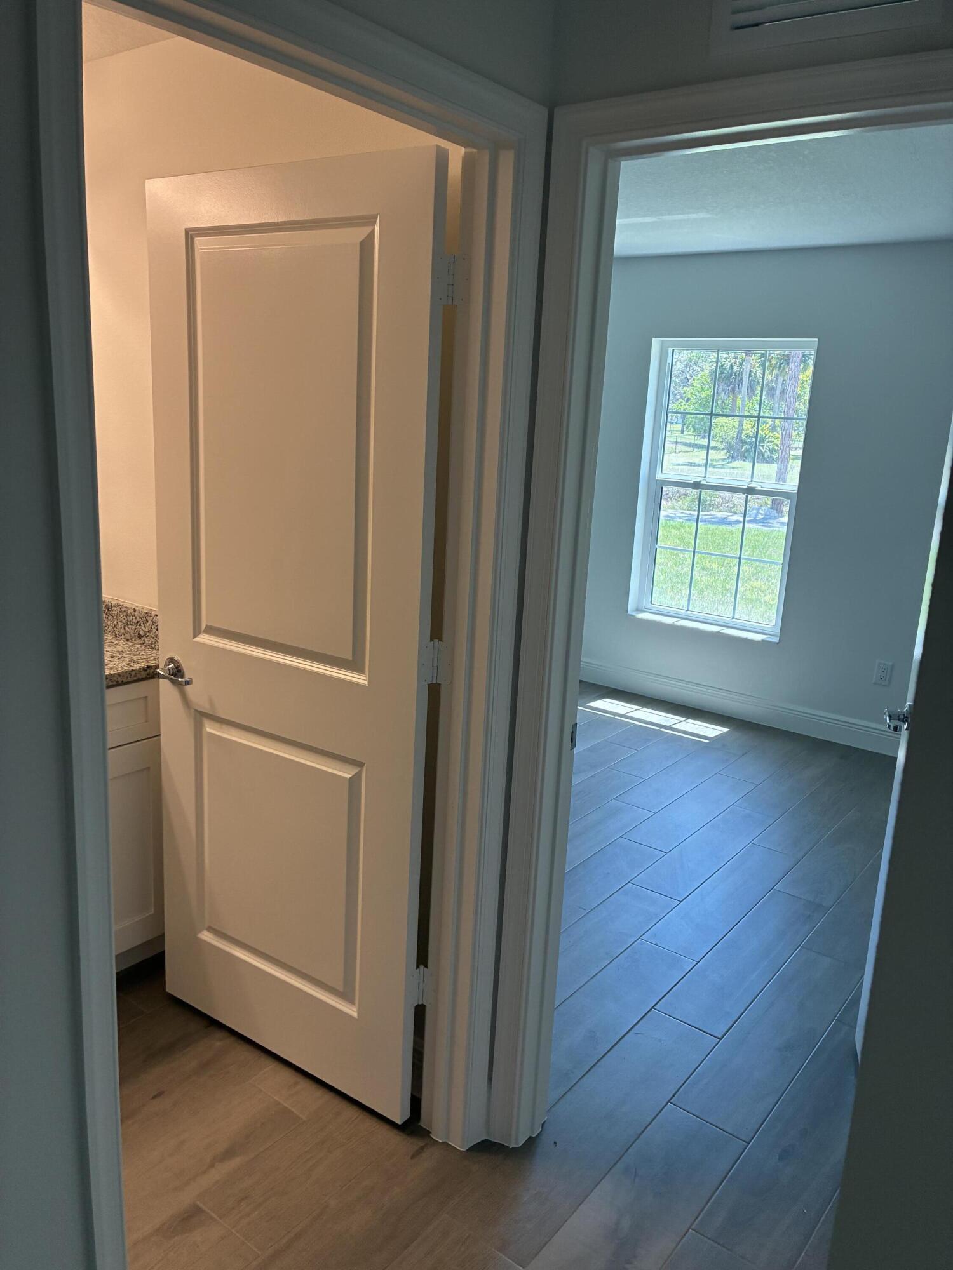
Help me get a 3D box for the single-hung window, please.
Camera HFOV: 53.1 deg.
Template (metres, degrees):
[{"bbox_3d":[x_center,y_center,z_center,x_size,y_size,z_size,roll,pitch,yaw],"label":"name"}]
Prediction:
[{"bbox_3d":[1.313,-0.798,5.173,0.905,1.530,0.100,13,17,36],"label":"single-hung window"}]

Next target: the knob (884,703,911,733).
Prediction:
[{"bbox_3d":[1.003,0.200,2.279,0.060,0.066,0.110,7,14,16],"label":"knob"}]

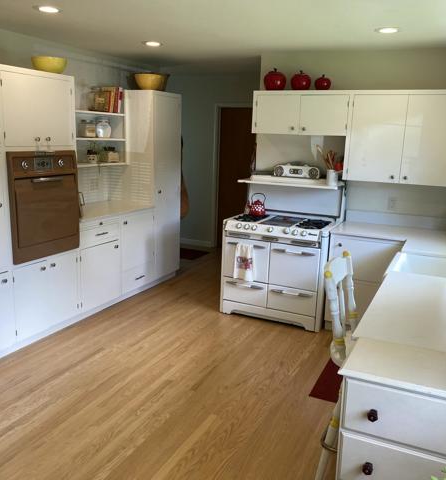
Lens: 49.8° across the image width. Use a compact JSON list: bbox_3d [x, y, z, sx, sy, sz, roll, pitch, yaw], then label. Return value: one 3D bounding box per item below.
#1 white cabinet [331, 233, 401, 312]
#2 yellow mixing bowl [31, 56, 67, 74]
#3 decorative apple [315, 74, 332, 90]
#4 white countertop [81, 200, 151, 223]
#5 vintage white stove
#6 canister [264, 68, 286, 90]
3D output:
[{"bbox_3d":[1.296,0.377,4.263,0.610,0.880,0.540,8,13,25],"label":"white cabinet"},{"bbox_3d":[-1.386,-1.377,3.846,0.270,0.130,0.270,2,12,0],"label":"yellow mixing bowl"},{"bbox_3d":[0.906,-1.411,4.342,0.145,0.152,0.145,7,13,25],"label":"decorative apple"},{"bbox_3d":[-1.280,-0.269,4.756,0.660,0.040,1.120,8,13,25],"label":"white countertop"},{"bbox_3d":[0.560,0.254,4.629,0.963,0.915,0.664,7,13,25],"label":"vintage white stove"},{"bbox_3d":[0.494,-1.498,4.525,0.208,0.222,0.208,7,13,25],"label":"canister"}]

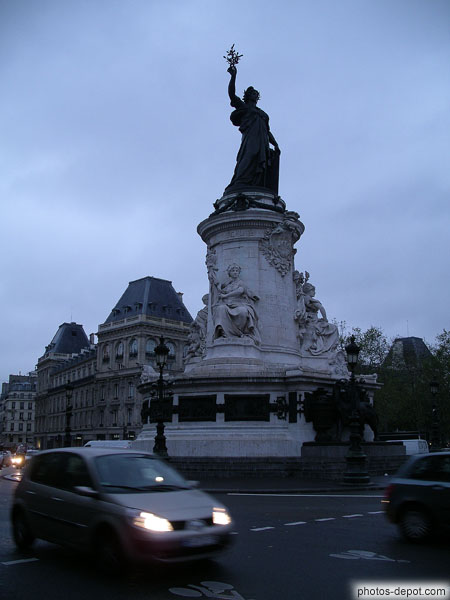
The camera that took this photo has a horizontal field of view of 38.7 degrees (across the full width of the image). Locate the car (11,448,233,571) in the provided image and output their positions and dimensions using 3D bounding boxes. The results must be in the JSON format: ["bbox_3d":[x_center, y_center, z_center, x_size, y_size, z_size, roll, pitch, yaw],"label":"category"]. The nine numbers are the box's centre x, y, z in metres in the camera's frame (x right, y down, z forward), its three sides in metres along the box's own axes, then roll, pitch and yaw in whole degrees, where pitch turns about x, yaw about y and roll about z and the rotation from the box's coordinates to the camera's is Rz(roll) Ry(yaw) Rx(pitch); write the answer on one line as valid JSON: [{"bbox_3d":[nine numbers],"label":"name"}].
[{"bbox_3d":[-1.700,3.233,10.209,1.810,1.620,4.260,11,-17,-40],"label":"car"}]

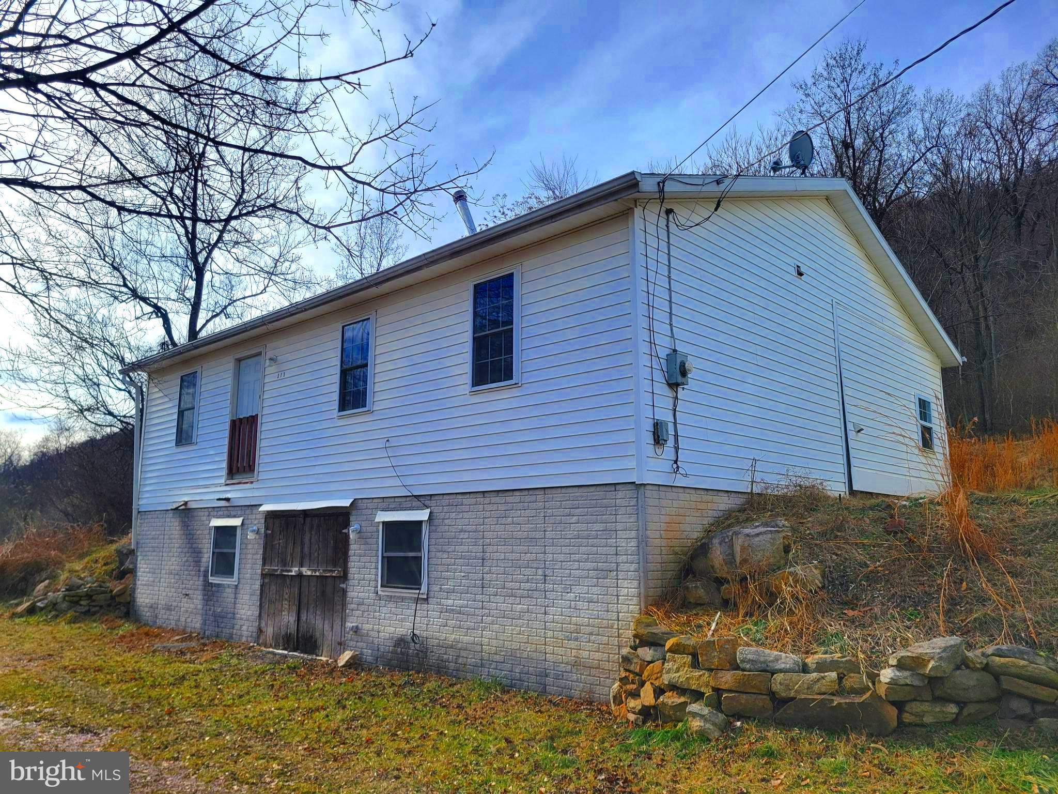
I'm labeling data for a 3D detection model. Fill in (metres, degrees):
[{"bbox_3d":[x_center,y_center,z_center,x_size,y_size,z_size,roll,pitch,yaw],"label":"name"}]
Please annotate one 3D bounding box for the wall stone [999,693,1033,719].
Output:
[{"bbox_3d":[3.811,2.417,6.220,0.260,0.200,0.240,-2,-10,10],"label":"wall stone"}]

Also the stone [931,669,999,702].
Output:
[{"bbox_3d":[3.416,2.264,6.250,0.520,0.250,0.320,-1,-10,8],"label":"stone"}]

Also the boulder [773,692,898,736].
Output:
[{"bbox_3d":[2.445,2.528,6.360,0.943,0.288,0.420,-4,-11,24],"label":"boulder"}]

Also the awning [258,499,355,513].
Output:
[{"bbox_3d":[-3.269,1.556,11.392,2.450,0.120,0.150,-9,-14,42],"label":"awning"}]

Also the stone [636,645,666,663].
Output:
[{"bbox_3d":[1.073,2.254,6.970,0.238,0.136,0.220,-4,-11,20],"label":"stone"}]

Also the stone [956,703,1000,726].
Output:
[{"bbox_3d":[3.682,2.596,6.530,0.296,0.166,0.280,-1,-10,8],"label":"stone"}]

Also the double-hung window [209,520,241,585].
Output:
[{"bbox_3d":[-4.936,2.511,12.886,0.950,1.020,0.100,-9,-14,42],"label":"double-hung window"}]

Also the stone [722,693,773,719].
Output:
[{"bbox_3d":[1.756,2.483,6.420,0.410,0.200,0.260,-3,-11,15],"label":"stone"}]

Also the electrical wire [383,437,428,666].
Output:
[{"bbox_3d":[-1.560,1.792,9.725,0.950,2.680,0.140,-9,-14,42],"label":"electrical wire"}]

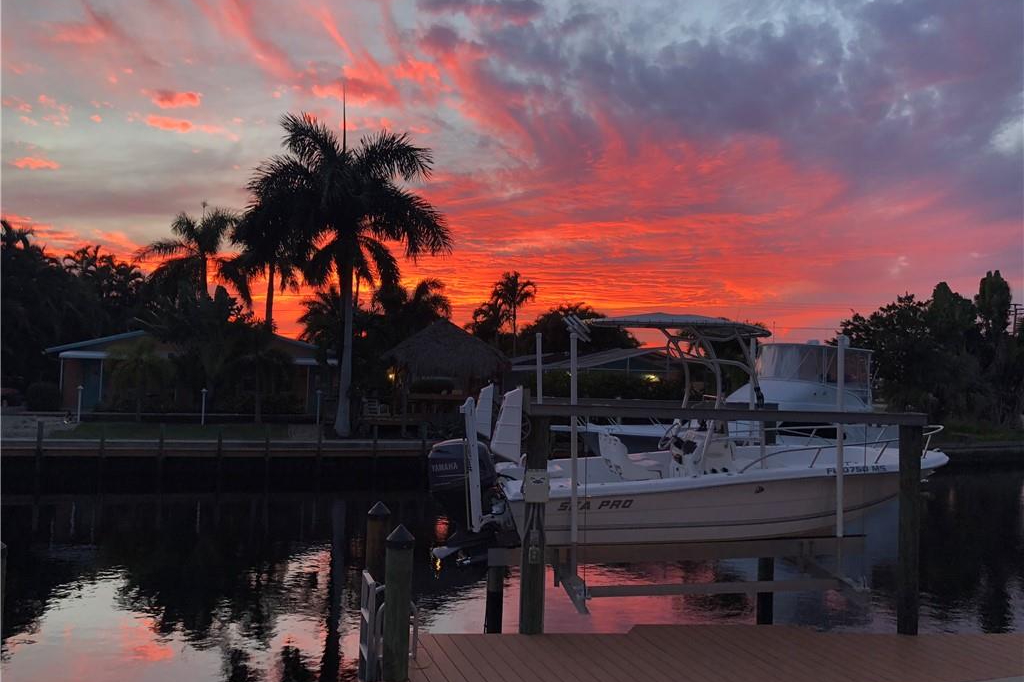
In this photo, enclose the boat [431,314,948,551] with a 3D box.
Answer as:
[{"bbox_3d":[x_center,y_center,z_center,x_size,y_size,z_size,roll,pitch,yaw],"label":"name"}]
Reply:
[{"bbox_3d":[2.110,1.068,9.383,6.100,2.730,2.350,0,-3,-7],"label":"boat"}]

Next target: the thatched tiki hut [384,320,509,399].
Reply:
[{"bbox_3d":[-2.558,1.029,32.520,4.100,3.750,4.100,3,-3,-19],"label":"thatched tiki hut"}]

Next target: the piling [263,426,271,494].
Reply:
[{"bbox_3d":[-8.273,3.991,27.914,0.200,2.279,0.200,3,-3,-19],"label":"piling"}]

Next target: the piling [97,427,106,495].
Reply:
[{"bbox_3d":[-12.687,3.662,25.600,0.240,2.050,0.240,3,-3,-19],"label":"piling"}]

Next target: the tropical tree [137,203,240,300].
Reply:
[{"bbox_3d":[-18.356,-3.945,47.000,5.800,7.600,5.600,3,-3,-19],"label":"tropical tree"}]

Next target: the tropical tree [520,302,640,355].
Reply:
[{"bbox_3d":[5.210,-0.404,63.000,9.000,5.200,8.000,3,-3,-19],"label":"tropical tree"}]

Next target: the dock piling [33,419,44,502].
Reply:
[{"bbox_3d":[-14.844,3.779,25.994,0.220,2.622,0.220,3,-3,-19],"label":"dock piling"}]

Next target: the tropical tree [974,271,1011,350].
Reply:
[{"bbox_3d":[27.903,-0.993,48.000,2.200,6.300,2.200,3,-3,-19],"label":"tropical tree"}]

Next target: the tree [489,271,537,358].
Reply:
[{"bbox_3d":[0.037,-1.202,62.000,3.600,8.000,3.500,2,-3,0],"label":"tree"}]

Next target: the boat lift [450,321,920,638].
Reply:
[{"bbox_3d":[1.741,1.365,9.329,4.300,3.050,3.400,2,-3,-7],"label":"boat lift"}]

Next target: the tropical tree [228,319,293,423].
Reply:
[{"bbox_3d":[-9.807,1.189,32.300,2.500,4.100,2.500,3,-3,-19],"label":"tropical tree"}]

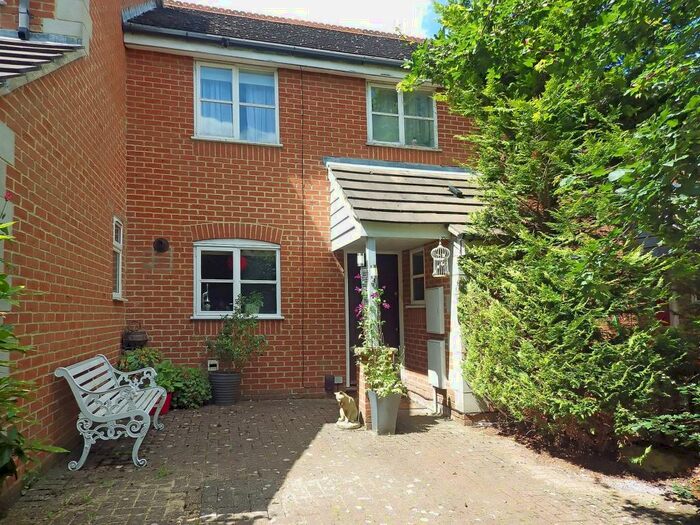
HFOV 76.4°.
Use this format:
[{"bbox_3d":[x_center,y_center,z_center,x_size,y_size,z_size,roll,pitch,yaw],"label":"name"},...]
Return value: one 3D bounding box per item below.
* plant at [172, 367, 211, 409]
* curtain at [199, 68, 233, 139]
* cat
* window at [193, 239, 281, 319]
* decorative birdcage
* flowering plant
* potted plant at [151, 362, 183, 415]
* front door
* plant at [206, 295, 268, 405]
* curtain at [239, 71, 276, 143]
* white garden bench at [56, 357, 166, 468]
[{"bbox_3d":[-1.962,1.543,5.550,0.500,0.480,0.450,1,-5,-15],"label":"plant"},{"bbox_3d":[-1.930,-2.347,6.500,0.480,1.030,0.100,1,-5,-15],"label":"curtain"},{"bbox_3d":[-0.040,1.612,5.000,0.240,0.340,0.160,3,-6,-35],"label":"cat"},{"bbox_3d":[-1.552,0.220,6.160,1.180,1.110,0.100,1,-5,-15],"label":"window"},{"bbox_3d":[1.034,-0.041,5.100,0.220,0.430,0.220,1,-5,-15],"label":"decorative birdcage"},{"bbox_3d":[0.305,0.761,4.850,0.550,1.330,0.500,1,-5,-15],"label":"flowering plant"},{"bbox_3d":[-2.260,1.511,5.420,0.400,0.620,0.400,1,-5,-15],"label":"potted plant"},{"bbox_3d":[0.350,0.812,6.650,0.840,1.970,0.100,1,-5,-15],"label":"front door"},{"bbox_3d":[-1.431,1.061,5.680,0.740,1.350,0.600,1,-5,-15],"label":"plant"},{"bbox_3d":[-1.373,-2.315,6.620,0.550,1.060,0.100,1,-5,-15],"label":"curtain"},{"bbox_3d":[-2.072,1.260,4.000,0.650,0.790,1.080,1,-5,-15],"label":"white garden bench"}]

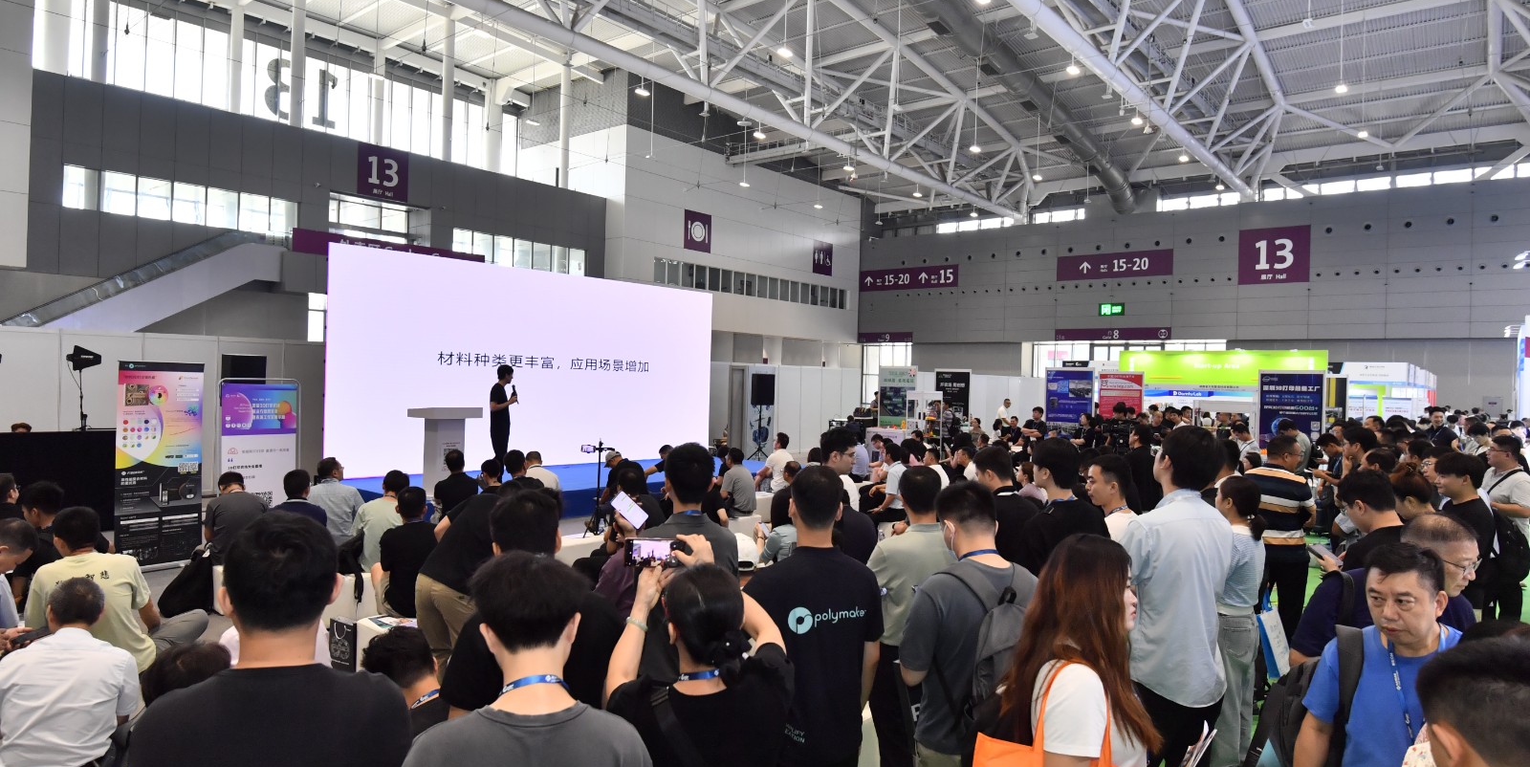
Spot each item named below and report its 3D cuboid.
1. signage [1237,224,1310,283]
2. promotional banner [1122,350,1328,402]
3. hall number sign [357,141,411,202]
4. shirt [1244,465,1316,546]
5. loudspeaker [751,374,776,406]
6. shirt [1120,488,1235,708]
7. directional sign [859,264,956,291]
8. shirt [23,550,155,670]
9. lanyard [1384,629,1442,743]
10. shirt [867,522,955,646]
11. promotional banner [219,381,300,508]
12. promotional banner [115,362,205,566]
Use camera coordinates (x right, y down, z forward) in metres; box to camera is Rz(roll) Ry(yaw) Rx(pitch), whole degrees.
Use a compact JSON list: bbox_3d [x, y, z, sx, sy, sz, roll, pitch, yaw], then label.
[{"bbox_3d":[36.767,-9.212,61.416,4.500,4.000,0.100,2,1,39],"label":"signage"},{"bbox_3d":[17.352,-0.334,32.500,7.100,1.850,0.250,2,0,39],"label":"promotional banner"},{"bbox_3d":[-21.859,-12.049,48.778,0.100,2.800,2.950,2,1,39],"label":"hall number sign"},{"bbox_3d":[3.825,0.912,6.300,0.480,0.630,0.290,2,0,40],"label":"shirt"},{"bbox_3d":[-0.041,0.148,19.500,0.450,0.700,0.400,1,0,-25],"label":"loudspeaker"},{"bbox_3d":[1.575,0.818,3.250,0.470,0.790,0.290,1,0,-12],"label":"shirt"},{"bbox_3d":[13.472,-9.896,80.439,10.500,2.000,0.100,2,1,39],"label":"directional sign"},{"bbox_3d":[-3.333,1.128,4.200,0.490,0.590,0.320,1,0,-24],"label":"shirt"},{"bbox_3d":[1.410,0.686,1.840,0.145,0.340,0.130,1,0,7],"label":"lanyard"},{"bbox_3d":[0.688,0.879,3.720,0.480,0.560,0.290,1,0,-24],"label":"shirt"},{"bbox_3d":[-6.311,0.873,10.635,0.884,1.866,0.250,1,1,-40],"label":"promotional banner"},{"bbox_3d":[-6.023,0.811,8.485,0.170,2.040,0.830,2,1,25],"label":"promotional banner"}]

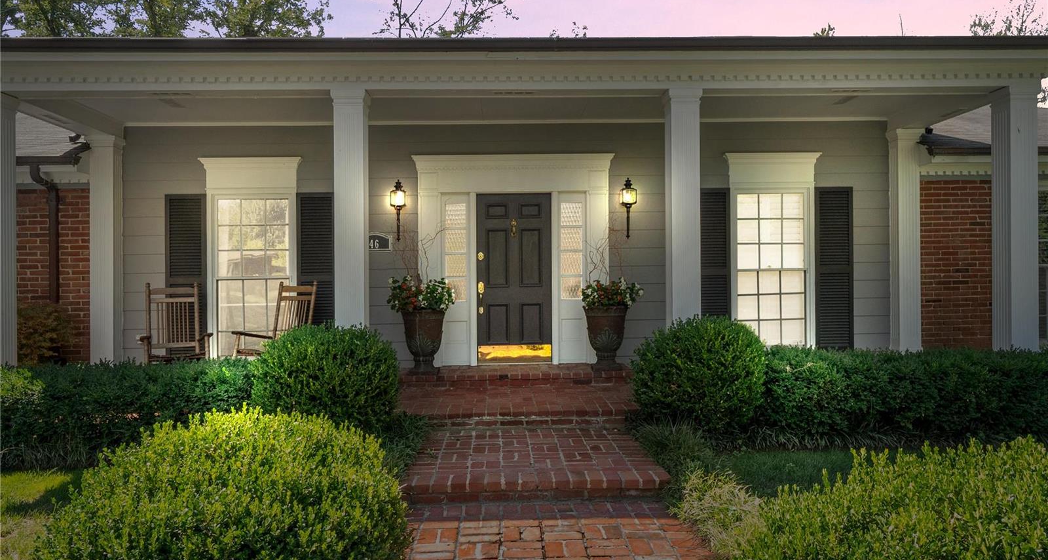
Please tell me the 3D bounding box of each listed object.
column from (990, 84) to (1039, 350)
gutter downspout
[{"bbox_3d":[4.708,-0.343,6.702,0.300,2.921,0.300,-1,0,-3],"label":"column"},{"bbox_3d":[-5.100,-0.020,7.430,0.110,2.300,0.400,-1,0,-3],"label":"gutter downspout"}]

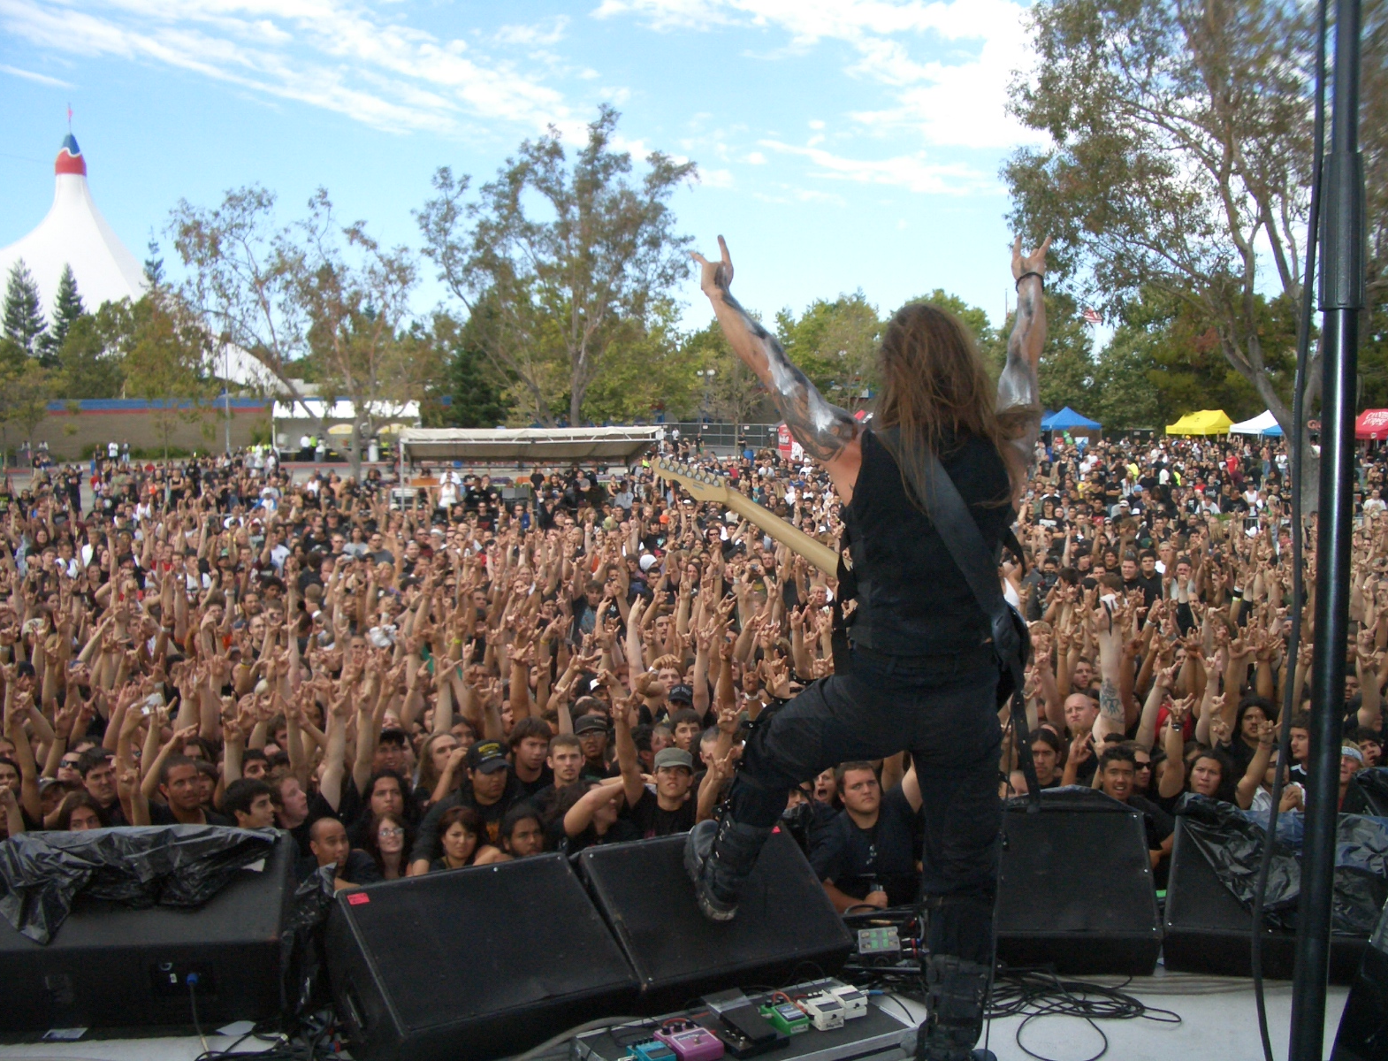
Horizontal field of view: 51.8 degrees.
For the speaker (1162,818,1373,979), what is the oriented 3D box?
[{"bbox_3d":[1.639,1.019,4.016,0.600,0.380,0.450,2,5,18],"label":"speaker"}]

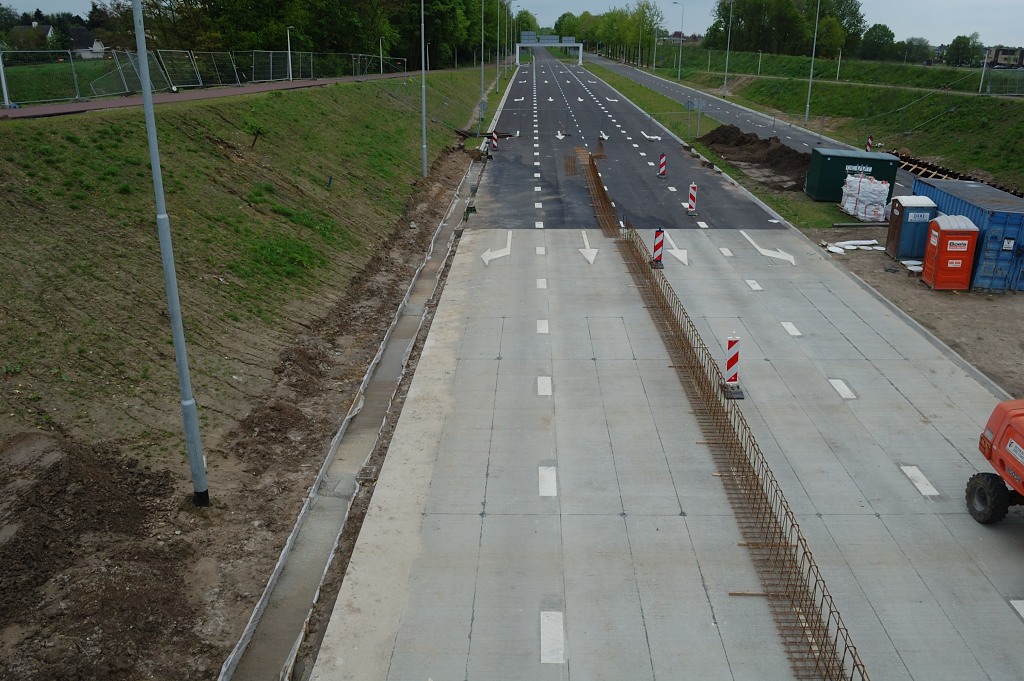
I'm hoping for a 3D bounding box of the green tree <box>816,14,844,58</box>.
[{"bbox_3d":[53.955,-51.414,130.000,4.360,7.190,4.360,8,21,20],"label":"green tree"}]

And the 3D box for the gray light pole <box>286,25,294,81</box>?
[{"bbox_3d":[-16.142,-20.943,56.000,0.550,3.950,0.250,1,20,1],"label":"gray light pole"}]

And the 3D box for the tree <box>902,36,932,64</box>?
[{"bbox_3d":[108.056,-77.336,205.000,6.880,7.310,6.880,10,22,24],"label":"tree"}]

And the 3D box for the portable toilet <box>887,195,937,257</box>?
[{"bbox_3d":[14.850,-4.195,28.489,1.200,2.300,1.150,2,20,5],"label":"portable toilet"}]

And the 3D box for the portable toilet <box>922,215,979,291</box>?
[{"bbox_3d":[14.657,-2.943,25.663,1.200,2.300,1.150,3,20,7],"label":"portable toilet"}]

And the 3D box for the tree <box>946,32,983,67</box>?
[{"bbox_3d":[112.034,-71.925,190.000,8.200,8.180,8.200,11,23,27],"label":"tree"}]

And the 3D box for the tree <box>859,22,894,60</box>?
[{"bbox_3d":[80.747,-66.126,170.000,7.340,8.150,7.340,9,22,22],"label":"tree"}]

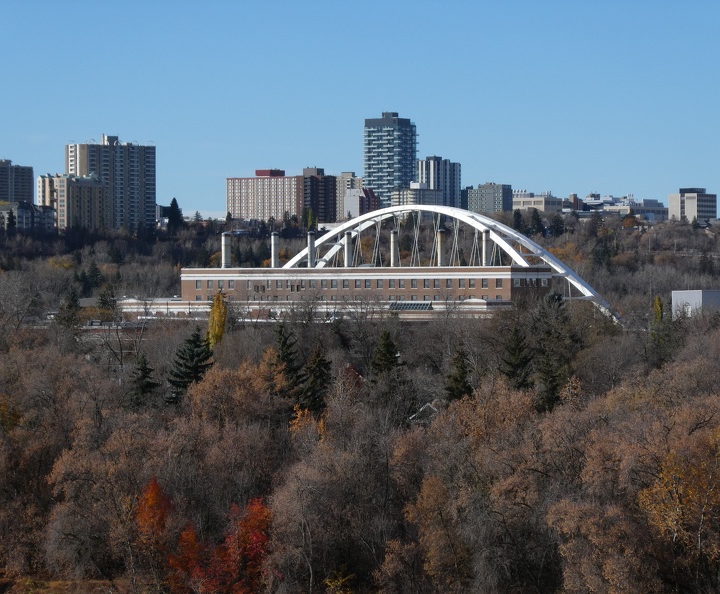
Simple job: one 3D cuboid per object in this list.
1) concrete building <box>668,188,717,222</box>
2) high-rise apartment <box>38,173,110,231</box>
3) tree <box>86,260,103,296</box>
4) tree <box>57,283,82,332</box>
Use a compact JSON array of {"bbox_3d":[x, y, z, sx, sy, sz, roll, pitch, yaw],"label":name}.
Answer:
[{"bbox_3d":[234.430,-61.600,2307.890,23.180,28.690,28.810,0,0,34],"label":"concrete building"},{"bbox_3d":[-167.540,-55.750,1920.000,22.000,35.000,38.000,0,1,35],"label":"high-rise apartment"},{"bbox_3d":[-113.610,-7.490,1400.000,7.000,16.500,7.000,0,1,0],"label":"tree"},{"bbox_3d":[-93.230,4.010,1050.000,8.200,16.000,8.200,0,1,0],"label":"tree"}]

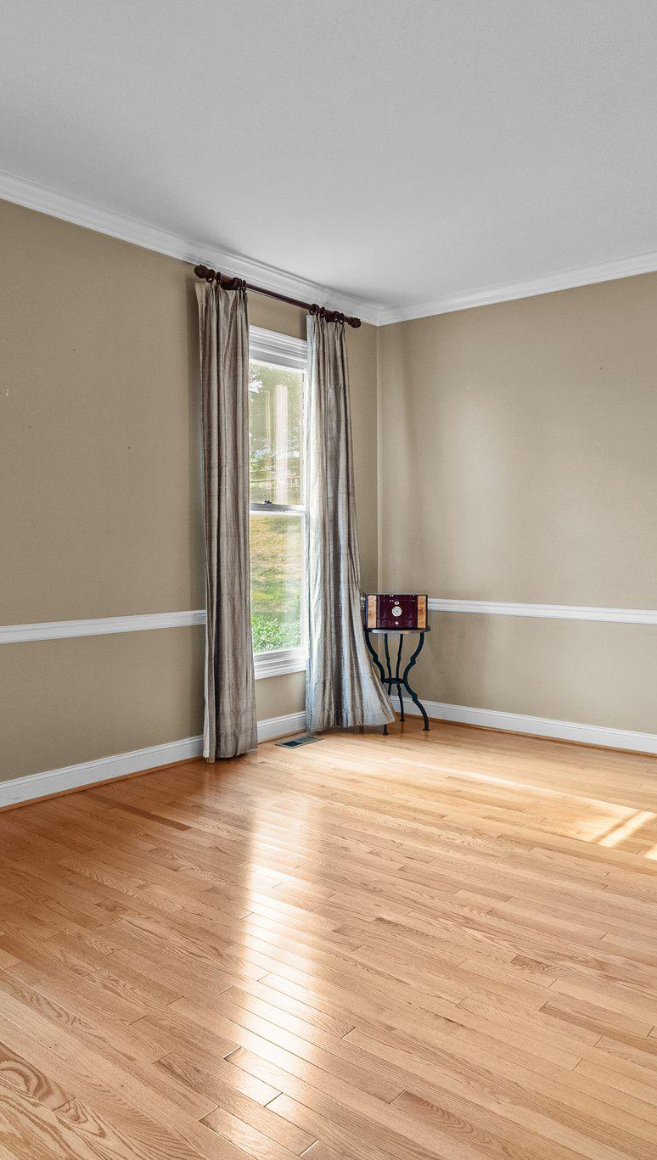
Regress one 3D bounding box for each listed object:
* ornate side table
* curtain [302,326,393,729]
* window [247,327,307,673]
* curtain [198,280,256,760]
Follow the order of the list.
[{"bbox_3d":[0.417,0.621,5.155,0.420,0.615,0.420,0,1,0],"label":"ornate side table"},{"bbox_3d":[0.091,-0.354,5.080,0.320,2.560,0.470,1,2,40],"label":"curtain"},{"bbox_3d":[-0.332,-0.456,4.919,0.110,2.060,0.870,1,2,40],"label":"window"},{"bbox_3d":[-0.549,-0.320,4.481,0.140,2.560,0.380,1,2,40],"label":"curtain"}]

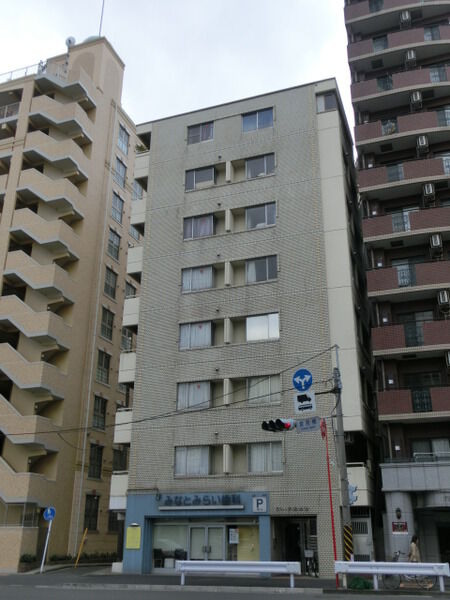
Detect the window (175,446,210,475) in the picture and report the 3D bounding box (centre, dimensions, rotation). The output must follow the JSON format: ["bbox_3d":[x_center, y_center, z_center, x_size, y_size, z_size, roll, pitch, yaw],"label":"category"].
[{"bbox_3d":[-1.422,6.949,24.709,1.629,1.194,0.140,-7,-23,18],"label":"window"}]

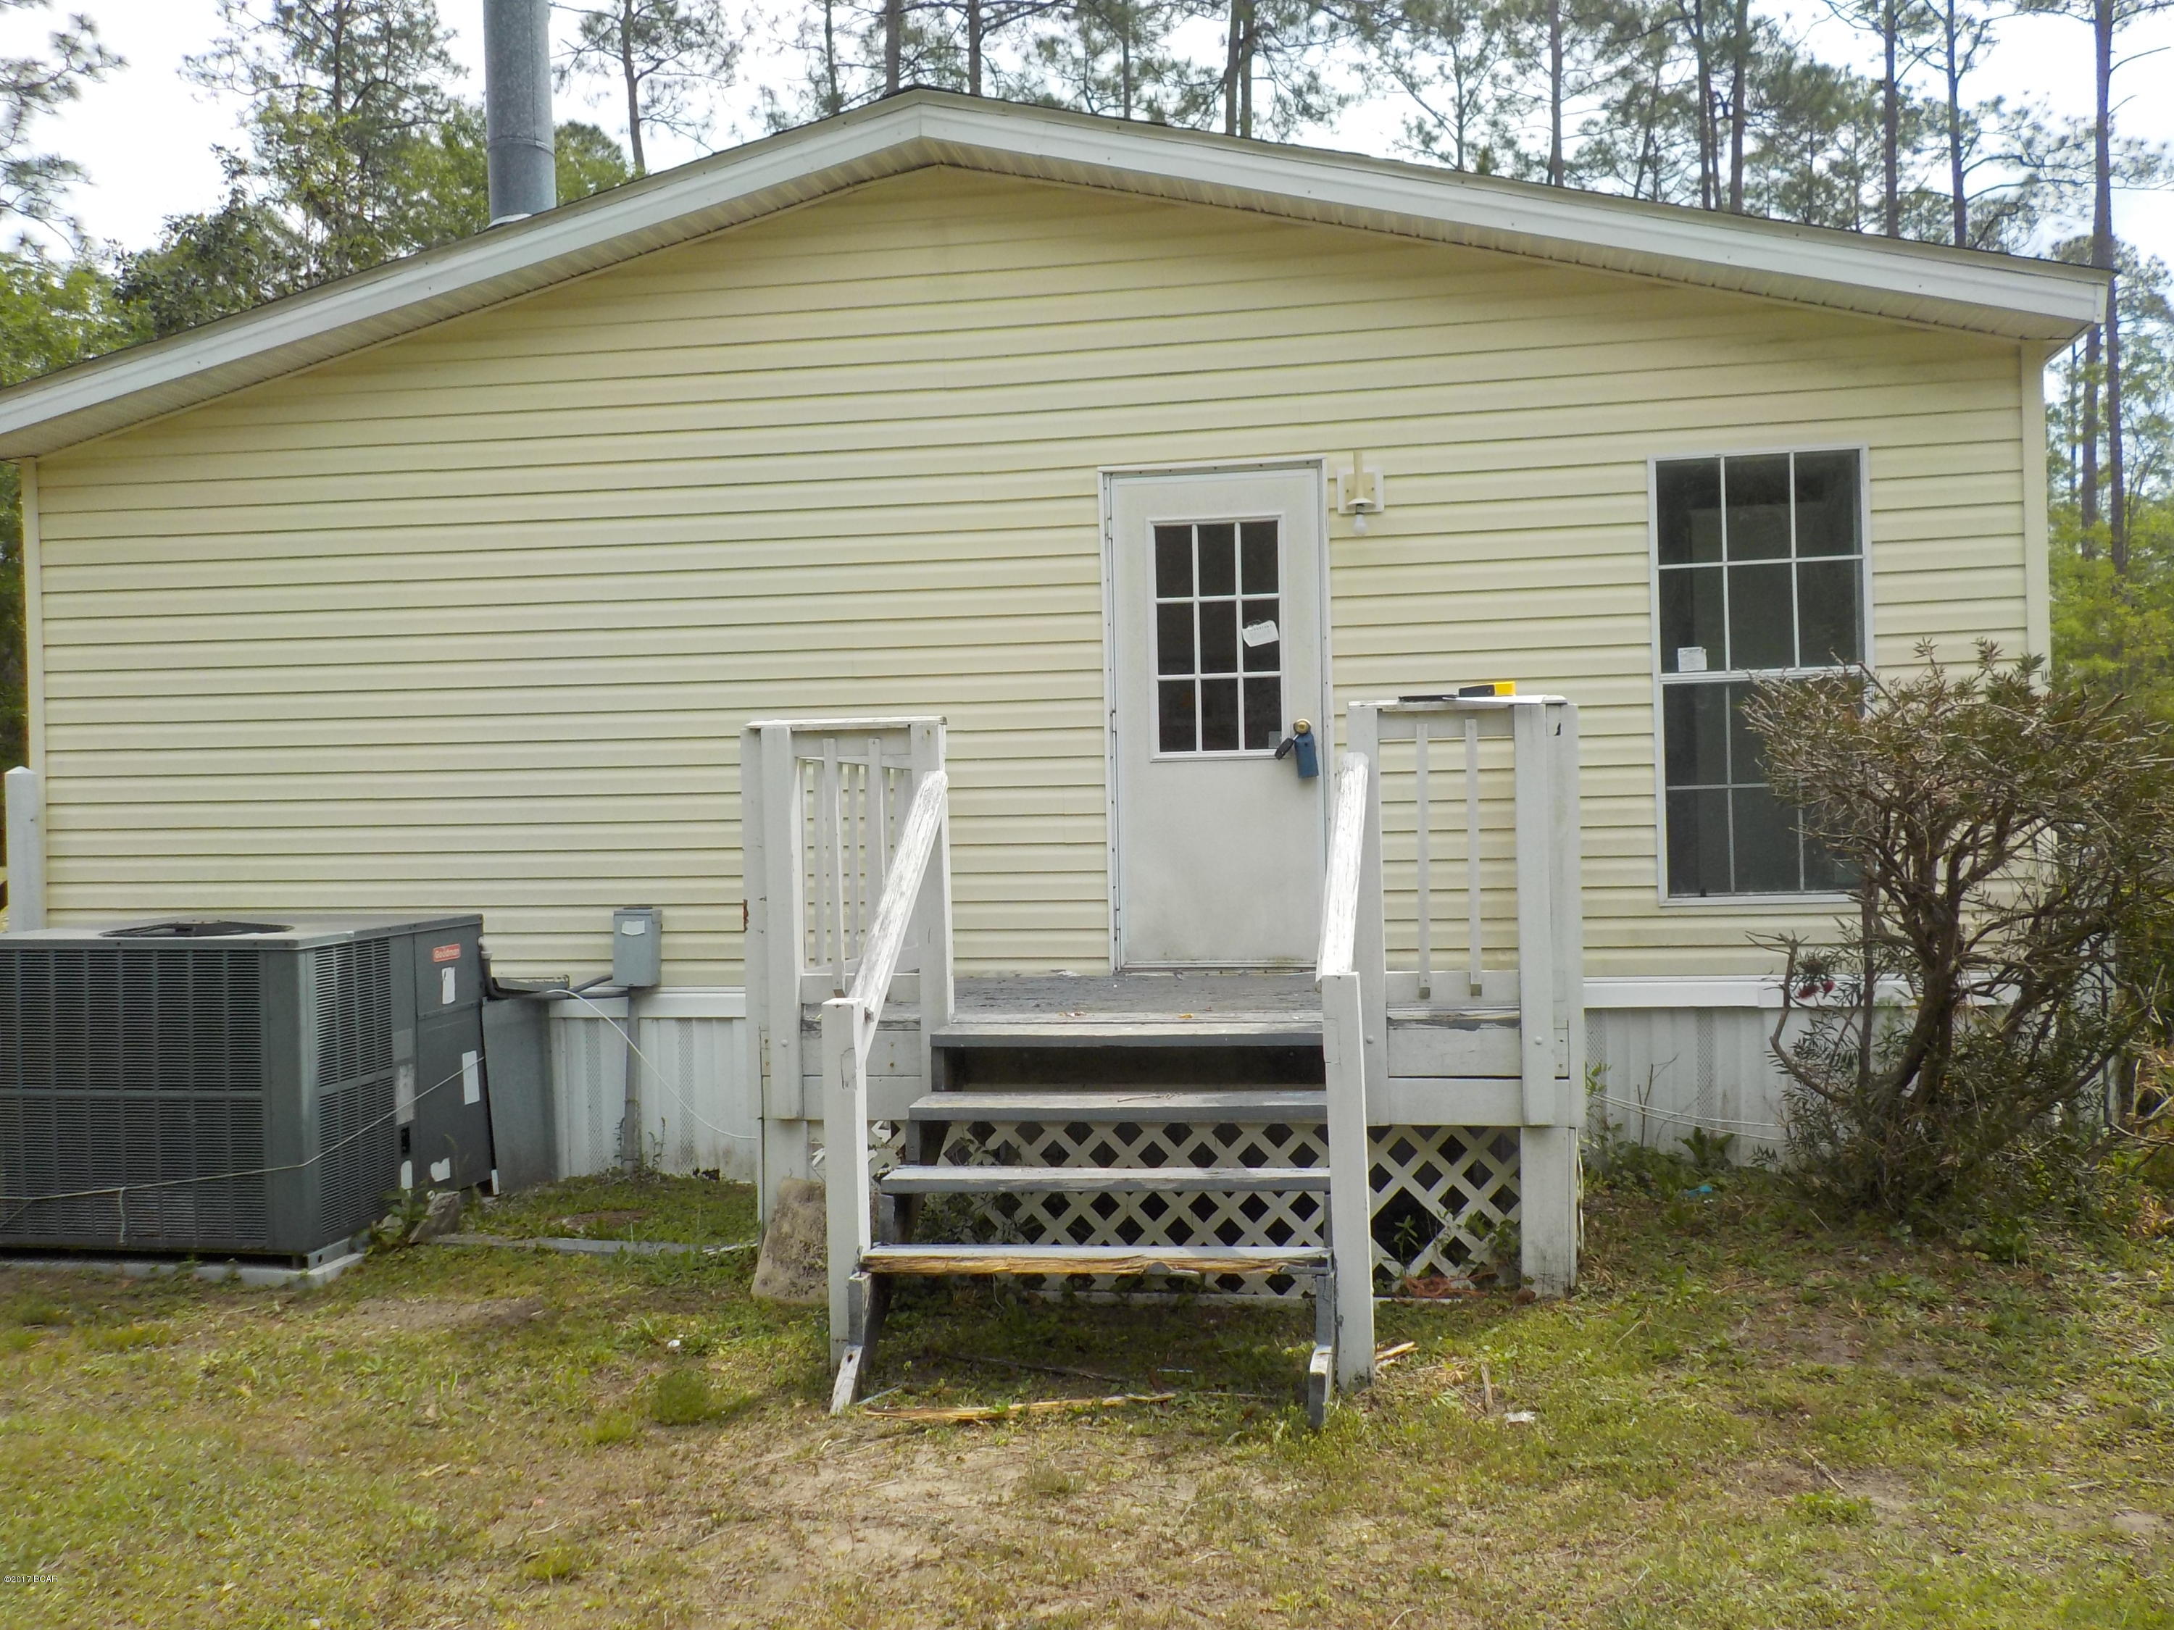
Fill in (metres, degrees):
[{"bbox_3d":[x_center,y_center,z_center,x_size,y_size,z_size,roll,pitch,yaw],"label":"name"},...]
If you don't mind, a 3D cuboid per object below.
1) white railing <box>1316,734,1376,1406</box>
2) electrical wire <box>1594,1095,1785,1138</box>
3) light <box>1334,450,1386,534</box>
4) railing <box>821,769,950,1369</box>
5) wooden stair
[{"bbox_3d":[0.749,0.633,5.260,0.140,1.640,1.000,-1,1,10],"label":"white railing"},{"bbox_3d":[2.175,1.095,6.826,0.657,0.154,0.100,-1,1,10],"label":"electrical wire"},{"bbox_3d":[1.020,-1.204,7.027,0.174,0.322,0.170,-1,1,10],"label":"light"},{"bbox_3d":[-0.572,0.669,5.484,0.120,1.595,1.010,-1,1,10],"label":"railing"},{"bbox_3d":[0.071,1.067,5.272,1.275,0.820,1.380,-1,1,10],"label":"wooden stair"}]

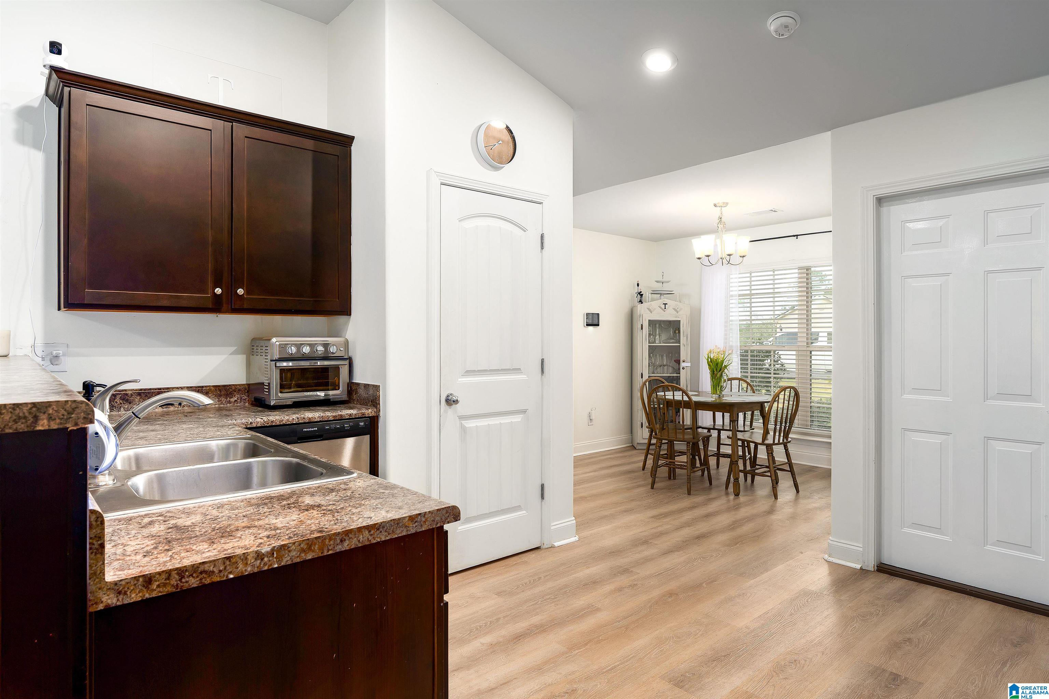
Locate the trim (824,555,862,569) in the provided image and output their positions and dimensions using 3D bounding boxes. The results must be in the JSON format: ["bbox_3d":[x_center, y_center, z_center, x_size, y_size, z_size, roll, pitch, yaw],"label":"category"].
[{"bbox_3d":[1.754,1.177,3.214,0.018,0.018,0.195,-1,1,-40],"label":"trim"}]

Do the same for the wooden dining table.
[{"bbox_3d":[1.667,0.778,5.137,0.940,0.750,1.160,-1,1,-40],"label":"wooden dining table"}]

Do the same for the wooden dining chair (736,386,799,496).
[{"bbox_3d":[1.974,0.726,4.813,0.420,0.885,0.510,-1,1,-37],"label":"wooden dining chair"}]

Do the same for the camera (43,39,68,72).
[{"bbox_3d":[-1.826,-1.152,2.271,0.077,0.113,0.077,-1,1,-40],"label":"camera"}]

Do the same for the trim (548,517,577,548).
[{"bbox_3d":[0.249,1.119,3.576,0.232,0.133,0.043,-1,1,-41],"label":"trim"}]

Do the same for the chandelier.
[{"bbox_3d":[1.735,-1.014,5.142,0.507,0.553,0.507,-1,1,-41],"label":"chandelier"}]

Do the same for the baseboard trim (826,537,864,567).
[{"bbox_3d":[1.771,1.123,3.220,0.018,0.126,0.187,-1,1,-40],"label":"baseboard trim"}]

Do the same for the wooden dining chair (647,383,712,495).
[{"bbox_3d":[1.324,0.726,4.944,0.420,0.885,0.510,0,1,37],"label":"wooden dining chair"}]

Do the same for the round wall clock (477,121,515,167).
[{"bbox_3d":[-0.151,-1.123,3.207,0.245,0.247,0.050,-1,1,-41],"label":"round wall clock"}]

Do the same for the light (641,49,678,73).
[{"bbox_3d":[0.700,-1.498,3.008,0.187,0.035,0.187,12,-9,2],"label":"light"}]

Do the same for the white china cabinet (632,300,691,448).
[{"bbox_3d":[1.608,0.289,6.859,0.600,1.720,0.400,0,1,4],"label":"white china cabinet"}]

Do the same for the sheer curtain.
[{"bbox_3d":[2.134,-0.089,6.424,0.090,2.130,0.500,-1,1,-40],"label":"sheer curtain"}]

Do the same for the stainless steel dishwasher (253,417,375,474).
[{"bbox_3d":[-1.180,0.760,2.890,0.600,0.860,0.610,-1,1,-40],"label":"stainless steel dishwasher"}]

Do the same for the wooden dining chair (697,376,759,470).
[{"bbox_3d":[1.909,0.711,5.379,0.440,0.876,0.500,1,1,35],"label":"wooden dining chair"}]

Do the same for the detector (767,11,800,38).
[{"bbox_3d":[1.152,-1.436,2.595,0.140,0.045,0.140,20,-12,-39],"label":"detector"}]

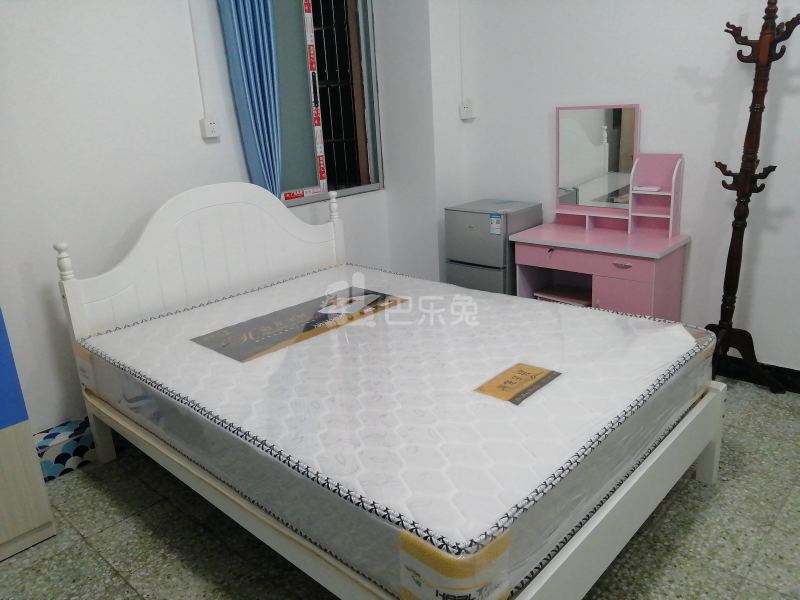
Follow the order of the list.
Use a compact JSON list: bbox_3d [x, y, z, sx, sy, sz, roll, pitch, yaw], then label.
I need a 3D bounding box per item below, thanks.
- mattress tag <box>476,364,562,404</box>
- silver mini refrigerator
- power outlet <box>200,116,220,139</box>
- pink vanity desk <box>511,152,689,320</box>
[{"bbox_3d":[0.368,0.253,1.852,0.149,0.004,0.257,13,24,42],"label":"mattress tag"},{"bbox_3d":[0.573,-0.151,3.653,0.426,0.834,0.416,13,24,42],"label":"silver mini refrigerator"},{"bbox_3d":[-0.880,-0.798,2.789,0.037,0.085,0.085,13,24,42],"label":"power outlet"},{"bbox_3d":[1.026,-0.190,3.199,0.817,1.124,0.396,13,24,42],"label":"pink vanity desk"}]

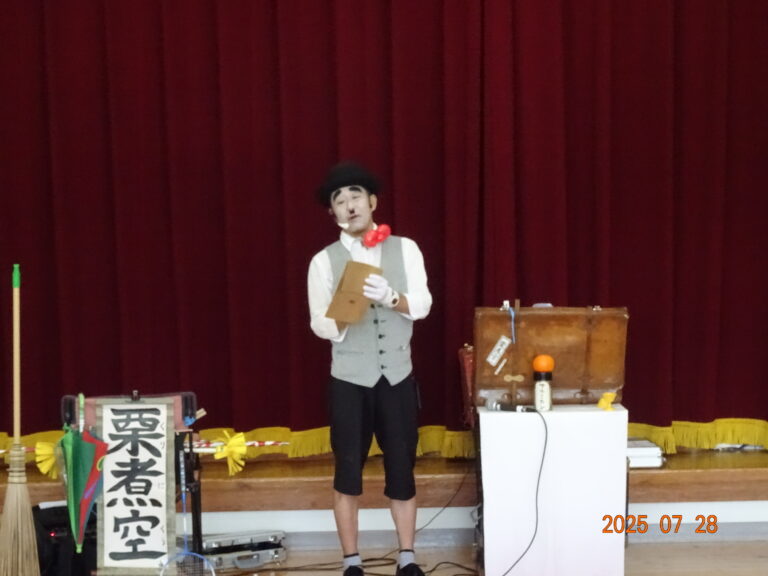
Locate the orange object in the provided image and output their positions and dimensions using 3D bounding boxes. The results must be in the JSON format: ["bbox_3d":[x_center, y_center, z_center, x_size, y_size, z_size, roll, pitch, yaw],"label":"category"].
[{"bbox_3d":[0.644,0.305,6.970,0.087,0.076,0.087,0,0,0],"label":"orange object"}]

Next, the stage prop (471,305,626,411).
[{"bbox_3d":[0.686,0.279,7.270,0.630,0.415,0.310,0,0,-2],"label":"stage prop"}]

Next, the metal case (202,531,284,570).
[{"bbox_3d":[-0.666,1.150,7.670,0.380,0.130,0.270,0,0,-26],"label":"metal case"}]

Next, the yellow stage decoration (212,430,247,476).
[{"bbox_3d":[-0.646,0.696,7.280,0.140,0.190,0.120,0,0,0],"label":"yellow stage decoration"}]

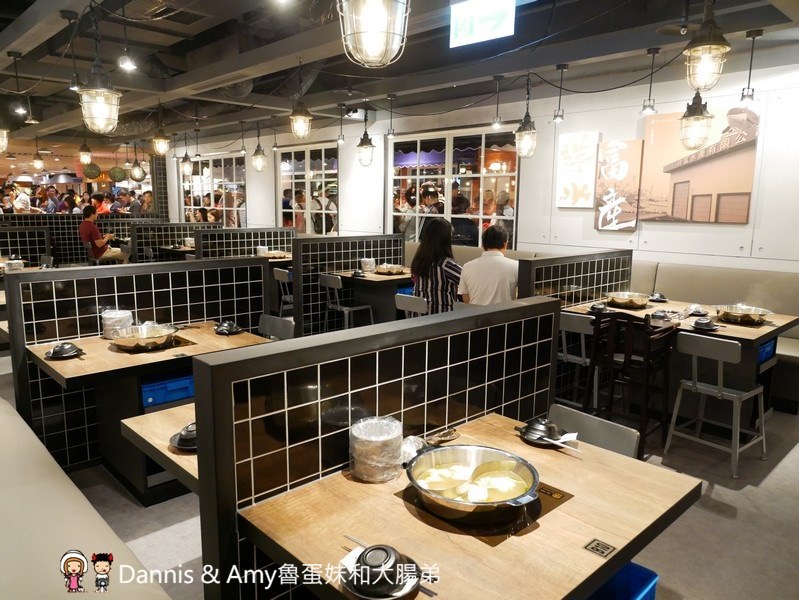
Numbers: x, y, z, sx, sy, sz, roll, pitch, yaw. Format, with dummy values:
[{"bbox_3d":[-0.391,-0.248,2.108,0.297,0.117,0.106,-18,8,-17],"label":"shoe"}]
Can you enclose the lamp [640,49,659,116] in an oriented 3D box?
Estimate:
[{"bbox_3d":[2.015,-1.741,4.428,0.102,0.505,0.102,-8,14,-42],"label":"lamp"}]

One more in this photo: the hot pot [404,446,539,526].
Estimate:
[{"bbox_3d":[0.194,0.482,1.444,0.342,0.073,0.372,1,10,0],"label":"hot pot"}]

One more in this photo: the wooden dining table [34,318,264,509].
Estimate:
[{"bbox_3d":[-1.307,0.601,2.998,1.020,0.736,0.704,-8,14,-42],"label":"wooden dining table"}]

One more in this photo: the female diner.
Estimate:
[{"bbox_3d":[0.364,0.025,4.519,0.632,1.372,0.490,-8,14,-42],"label":"female diner"}]

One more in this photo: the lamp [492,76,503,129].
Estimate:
[{"bbox_3d":[0.982,-1.976,5.542,0.102,0.502,0.102,-8,14,-42],"label":"lamp"}]

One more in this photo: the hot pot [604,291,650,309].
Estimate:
[{"bbox_3d":[1.737,0.005,4.221,0.342,0.073,0.367,1,10,0],"label":"hot pot"}]

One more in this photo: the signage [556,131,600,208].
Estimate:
[{"bbox_3d":[1.766,-1.291,5.519,0.041,0.724,0.439,-8,14,-42],"label":"signage"}]

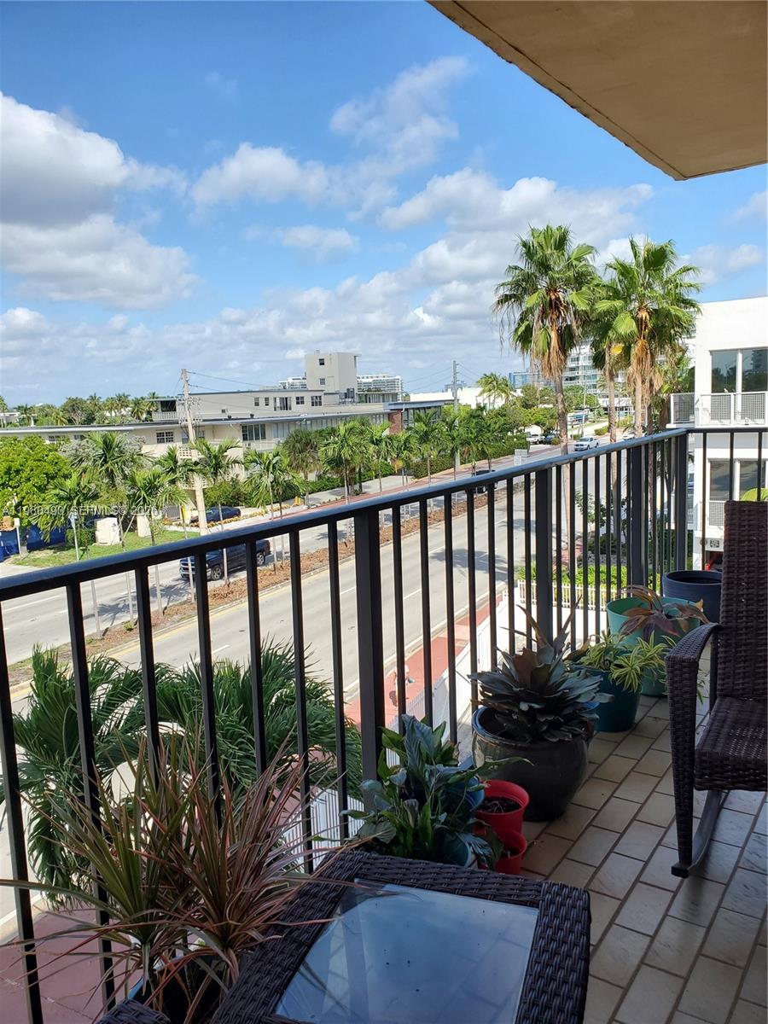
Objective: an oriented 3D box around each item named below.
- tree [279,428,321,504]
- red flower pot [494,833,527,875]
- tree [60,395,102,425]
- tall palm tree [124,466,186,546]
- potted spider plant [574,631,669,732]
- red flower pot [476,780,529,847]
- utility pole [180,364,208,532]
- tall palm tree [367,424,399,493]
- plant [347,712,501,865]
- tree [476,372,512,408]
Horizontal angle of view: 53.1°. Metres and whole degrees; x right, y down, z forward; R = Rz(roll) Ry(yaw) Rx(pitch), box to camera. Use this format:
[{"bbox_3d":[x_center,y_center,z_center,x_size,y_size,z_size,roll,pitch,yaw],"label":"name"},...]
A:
[{"bbox_3d":[-7.261,-4.001,67.816,3.600,6.939,3.600,-2,8,0],"label":"tree"},{"bbox_3d":[0.315,0.944,2.050,0.140,0.135,0.140,-1,9,9],"label":"red flower pot"},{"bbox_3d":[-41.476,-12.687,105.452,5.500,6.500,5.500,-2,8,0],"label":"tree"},{"bbox_3d":[-10.780,1.403,36.186,3.000,7.116,3.000,-5,9,-17],"label":"tall palm tree"},{"bbox_3d":[0.934,0.654,3.022,0.380,0.371,0.370,1,9,17],"label":"potted spider plant"},{"bbox_3d":[0.328,0.924,2.259,0.200,0.180,0.200,-1,8,8],"label":"red flower pot"},{"bbox_3d":[-12.851,-3.890,52.336,0.550,11.536,0.550,-5,8,0],"label":"utility pole"},{"bbox_3d":[-0.124,-2.534,54.534,2.350,7.645,2.350,-2,8,0],"label":"tall palm tree"},{"bbox_3d":[0.108,0.798,2.166,0.440,0.470,0.420,-2,8,2],"label":"plant"},{"bbox_3d":[18.912,-16.902,130.939,5.800,13.501,5.800,-1,8,8],"label":"tree"}]

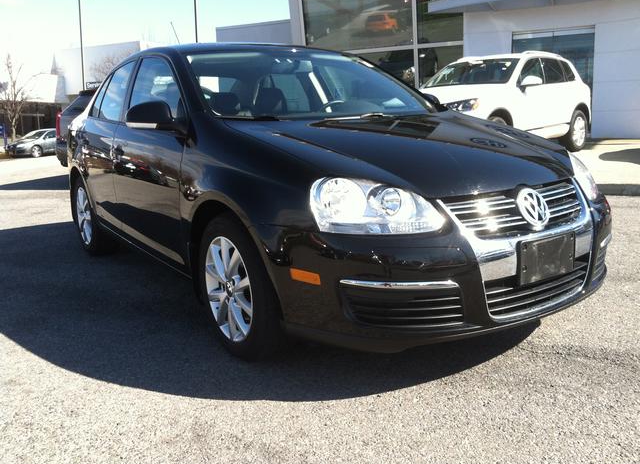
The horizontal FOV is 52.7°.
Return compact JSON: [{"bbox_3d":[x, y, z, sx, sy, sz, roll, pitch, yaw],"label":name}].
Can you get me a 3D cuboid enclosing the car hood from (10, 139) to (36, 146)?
[{"bbox_3d":[-16.319,-4.901,35.500,1.400,0.250,1.000,3,12,30],"label":"car hood"}]

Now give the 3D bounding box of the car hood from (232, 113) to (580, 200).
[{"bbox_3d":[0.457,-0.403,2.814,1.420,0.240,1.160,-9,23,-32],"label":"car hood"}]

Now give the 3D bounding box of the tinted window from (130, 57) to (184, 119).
[{"bbox_3d":[-0.872,-0.795,3.526,0.060,0.400,1.020,16,-1,-34],"label":"tinted window"}]

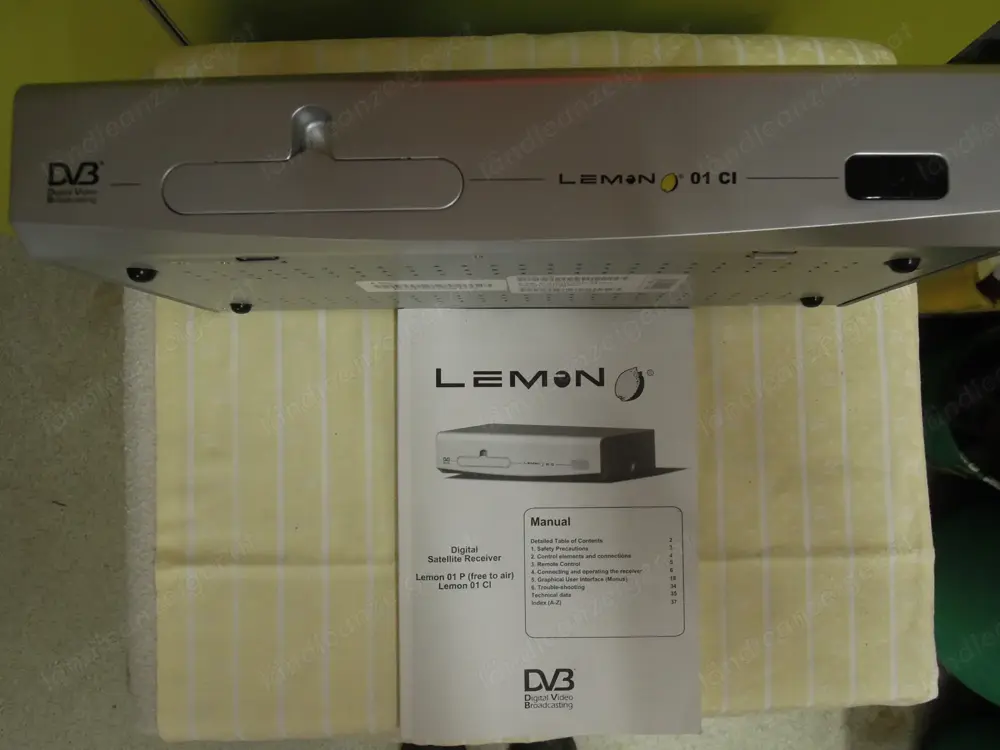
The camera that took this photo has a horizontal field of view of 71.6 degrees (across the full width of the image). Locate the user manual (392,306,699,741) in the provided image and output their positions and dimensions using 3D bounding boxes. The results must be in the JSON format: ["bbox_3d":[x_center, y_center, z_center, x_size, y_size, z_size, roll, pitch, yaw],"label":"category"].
[{"bbox_3d":[0.034,0.104,0.486,0.210,0.005,0.297,-1,89,1],"label":"user manual"}]

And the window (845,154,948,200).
[{"bbox_3d":[0.167,-0.083,0.292,0.043,0.003,0.020,-1,88,2],"label":"window"}]

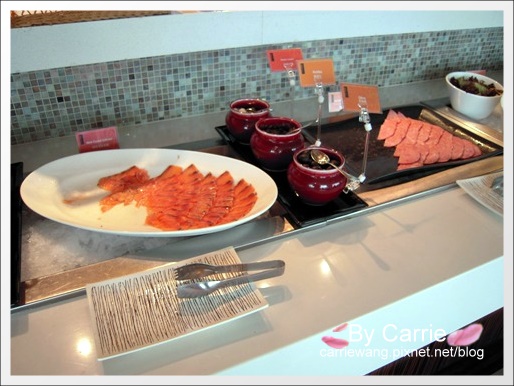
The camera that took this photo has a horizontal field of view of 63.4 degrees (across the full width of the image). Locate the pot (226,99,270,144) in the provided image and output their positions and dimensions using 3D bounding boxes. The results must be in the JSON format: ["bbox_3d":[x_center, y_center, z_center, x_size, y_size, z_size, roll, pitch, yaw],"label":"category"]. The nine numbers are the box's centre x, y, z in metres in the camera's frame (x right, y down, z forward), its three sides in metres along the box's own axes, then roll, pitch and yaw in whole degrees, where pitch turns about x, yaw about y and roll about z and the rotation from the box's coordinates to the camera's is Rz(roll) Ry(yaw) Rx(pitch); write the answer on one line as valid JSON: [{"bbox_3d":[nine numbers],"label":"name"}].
[{"bbox_3d":[-0.024,-0.218,1.304,0.146,0.109,0.146,2,35,-1],"label":"pot"}]

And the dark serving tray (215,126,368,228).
[{"bbox_3d":[0.075,-0.078,1.198,0.213,0.022,0.550,-13,37,-20],"label":"dark serving tray"}]

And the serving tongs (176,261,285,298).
[{"bbox_3d":[-0.049,0.163,0.826,0.216,0.039,0.060,-6,35,-12],"label":"serving tongs"}]

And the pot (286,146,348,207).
[{"bbox_3d":[0.152,-0.036,1.051,0.152,0.110,0.152,2,35,-1],"label":"pot"}]

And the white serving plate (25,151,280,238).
[{"bbox_3d":[-0.261,0.001,1.045,0.632,0.047,0.373,5,35,3],"label":"white serving plate"}]

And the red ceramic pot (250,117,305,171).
[{"bbox_3d":[0.059,-0.131,1.173,0.153,0.118,0.153,2,35,-1],"label":"red ceramic pot"}]

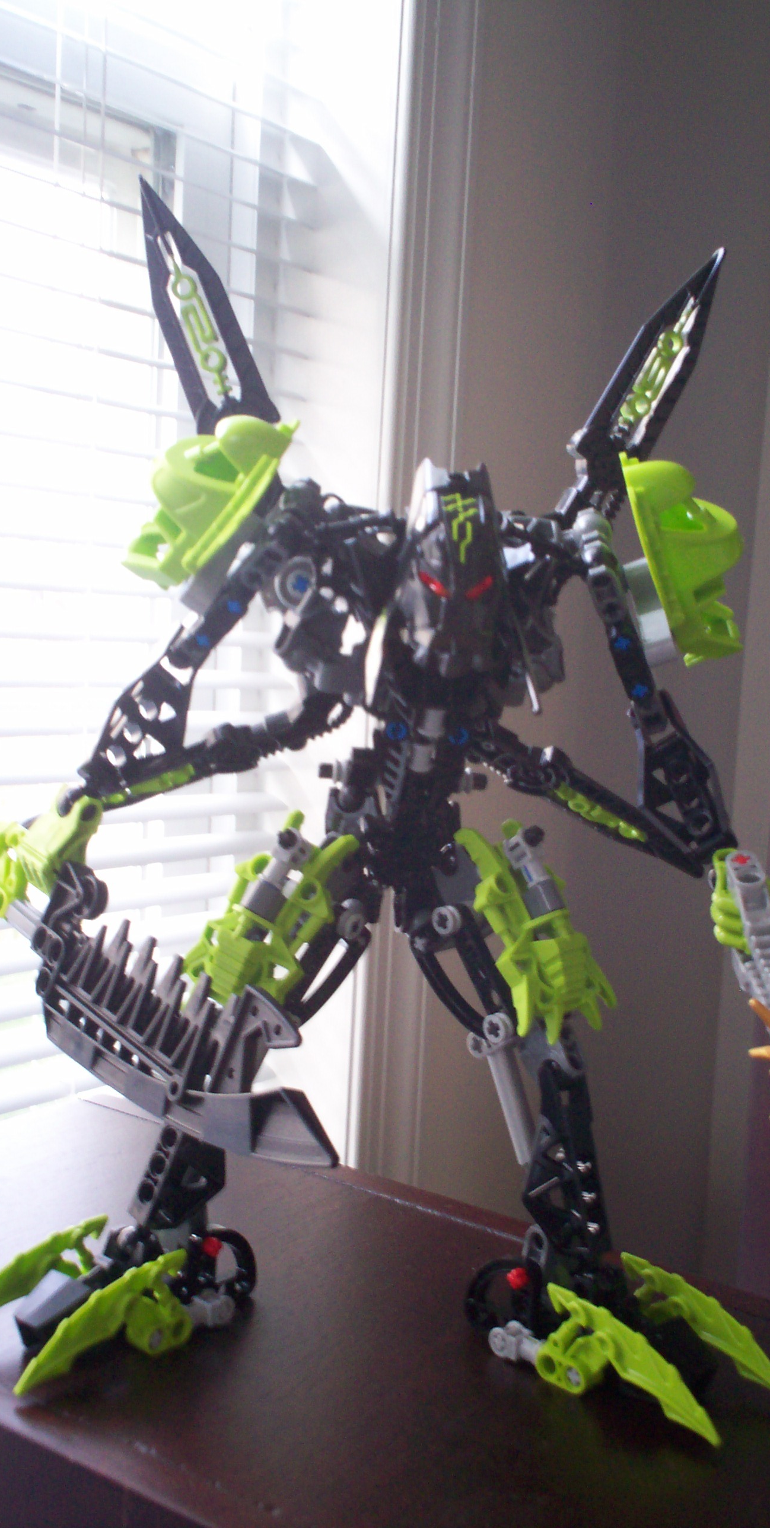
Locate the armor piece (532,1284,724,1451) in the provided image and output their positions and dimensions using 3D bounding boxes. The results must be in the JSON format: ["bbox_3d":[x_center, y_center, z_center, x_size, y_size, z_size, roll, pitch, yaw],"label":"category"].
[{"bbox_3d":[0.056,0.143,0.379,0.013,0.021,0.053,-3,8,-45],"label":"armor piece"}]

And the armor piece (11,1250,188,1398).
[{"bbox_3d":[-0.065,0.137,0.387,0.013,0.021,0.053,8,7,41],"label":"armor piece"}]

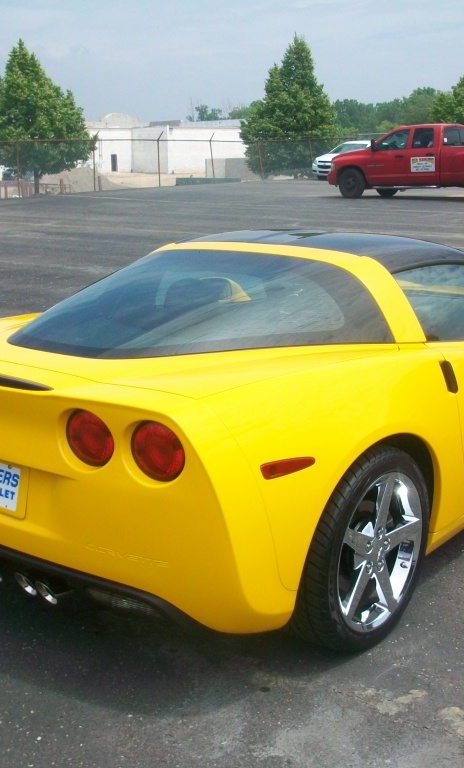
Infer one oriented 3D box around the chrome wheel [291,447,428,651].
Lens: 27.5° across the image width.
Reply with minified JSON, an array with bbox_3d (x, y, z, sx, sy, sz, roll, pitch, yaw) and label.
[{"bbox_3d":[0.369,0.511,3.053,0.280,0.675,0.675,10,17,38],"label":"chrome wheel"}]

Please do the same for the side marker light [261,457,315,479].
[{"bbox_3d":[0.152,0.220,2.553,0.195,0.047,0.030,-11,17,-38],"label":"side marker light"}]

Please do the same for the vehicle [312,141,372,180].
[{"bbox_3d":[5.250,-9.063,38.300,1.800,1.530,4.700,11,18,39],"label":"vehicle"}]

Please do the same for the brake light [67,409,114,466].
[{"bbox_3d":[-0.383,0.148,2.658,0.165,0.165,0.070,6,15,29],"label":"brake light"}]

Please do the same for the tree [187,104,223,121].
[{"bbox_3d":[-5.599,-54.194,200.000,8.000,9.500,8.000,-1,14,-1],"label":"tree"}]

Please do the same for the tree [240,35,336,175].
[{"bbox_3d":[2.524,-12.313,42.270,4.300,6.130,4.300,0,14,3],"label":"tree"}]

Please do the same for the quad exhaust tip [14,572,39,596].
[{"bbox_3d":[-0.613,0.615,2.963,0.085,0.085,0.100,10,17,38],"label":"quad exhaust tip"}]

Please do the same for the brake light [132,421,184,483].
[{"bbox_3d":[-0.182,0.175,2.524,0.165,0.165,0.070,5,15,27],"label":"brake light"}]

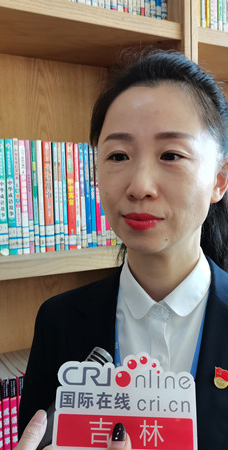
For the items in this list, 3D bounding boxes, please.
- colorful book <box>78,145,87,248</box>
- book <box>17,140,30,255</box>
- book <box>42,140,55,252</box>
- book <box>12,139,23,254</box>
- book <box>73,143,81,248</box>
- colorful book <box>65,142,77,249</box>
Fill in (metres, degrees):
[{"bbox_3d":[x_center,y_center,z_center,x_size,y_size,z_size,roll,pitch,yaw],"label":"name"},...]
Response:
[{"bbox_3d":[-0.111,-0.069,1.092,0.013,0.237,0.167,-3,4,-29],"label":"colorful book"},{"bbox_3d":[-0.228,-0.061,1.019,0.013,0.237,0.167,-3,4,-29],"label":"book"},{"bbox_3d":[-0.181,-0.063,1.042,0.021,0.236,0.167,-3,4,-29],"label":"book"},{"bbox_3d":[-0.241,-0.062,1.014,0.009,0.240,0.167,-3,4,-29],"label":"book"},{"bbox_3d":[-0.122,-0.067,1.083,0.011,0.235,0.167,-3,4,-29],"label":"book"},{"bbox_3d":[-0.135,-0.067,1.076,0.019,0.237,0.167,-3,4,-29],"label":"colorful book"}]

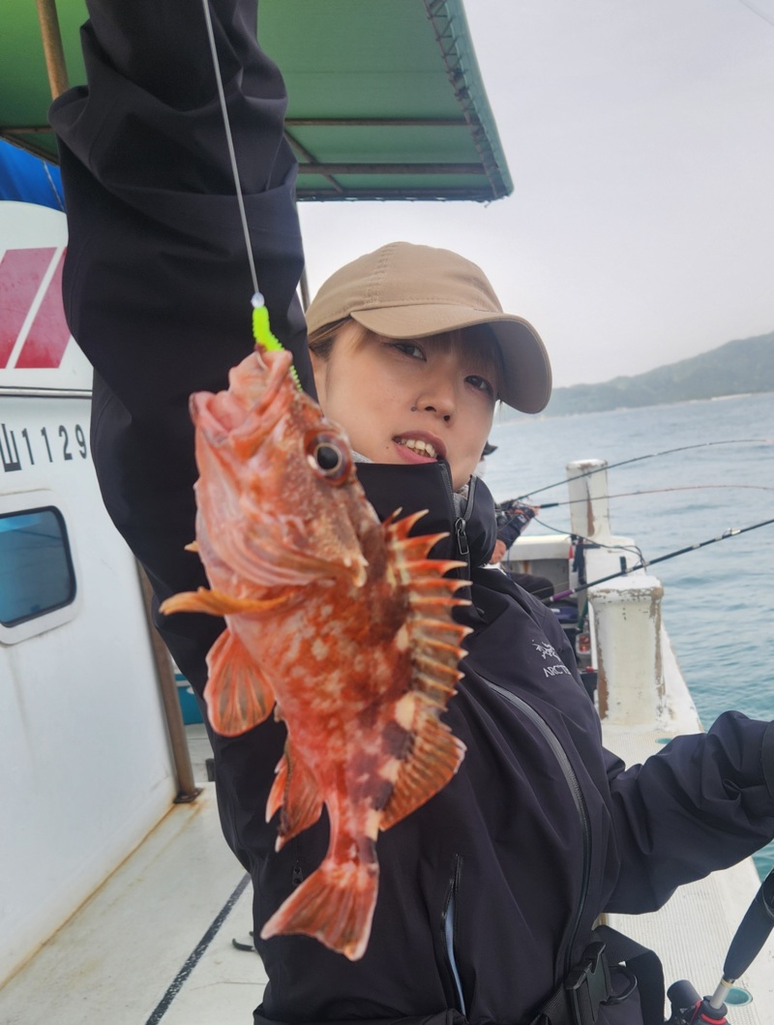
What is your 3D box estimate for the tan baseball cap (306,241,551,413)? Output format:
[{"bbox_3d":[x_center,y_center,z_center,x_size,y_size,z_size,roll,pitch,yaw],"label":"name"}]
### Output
[{"bbox_3d":[0.034,-0.162,0.590,0.174,0.148,0.262,21,-16,-29],"label":"tan baseball cap"}]

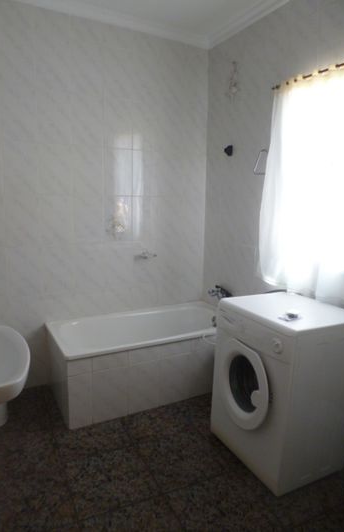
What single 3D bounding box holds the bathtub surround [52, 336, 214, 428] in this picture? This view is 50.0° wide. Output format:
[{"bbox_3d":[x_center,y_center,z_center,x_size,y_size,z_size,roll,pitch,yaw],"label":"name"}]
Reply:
[{"bbox_3d":[-0.183,0.704,2.910,1.391,0.470,0.677,-4,12,-28],"label":"bathtub surround"}]

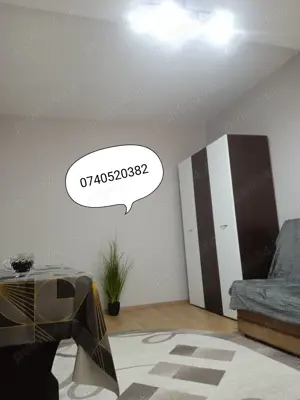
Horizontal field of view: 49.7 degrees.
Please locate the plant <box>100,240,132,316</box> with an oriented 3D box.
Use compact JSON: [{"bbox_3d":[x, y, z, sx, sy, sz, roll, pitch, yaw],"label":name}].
[{"bbox_3d":[-0.436,0.935,3.930,0.340,0.880,0.330,-2,-8,-19],"label":"plant"}]

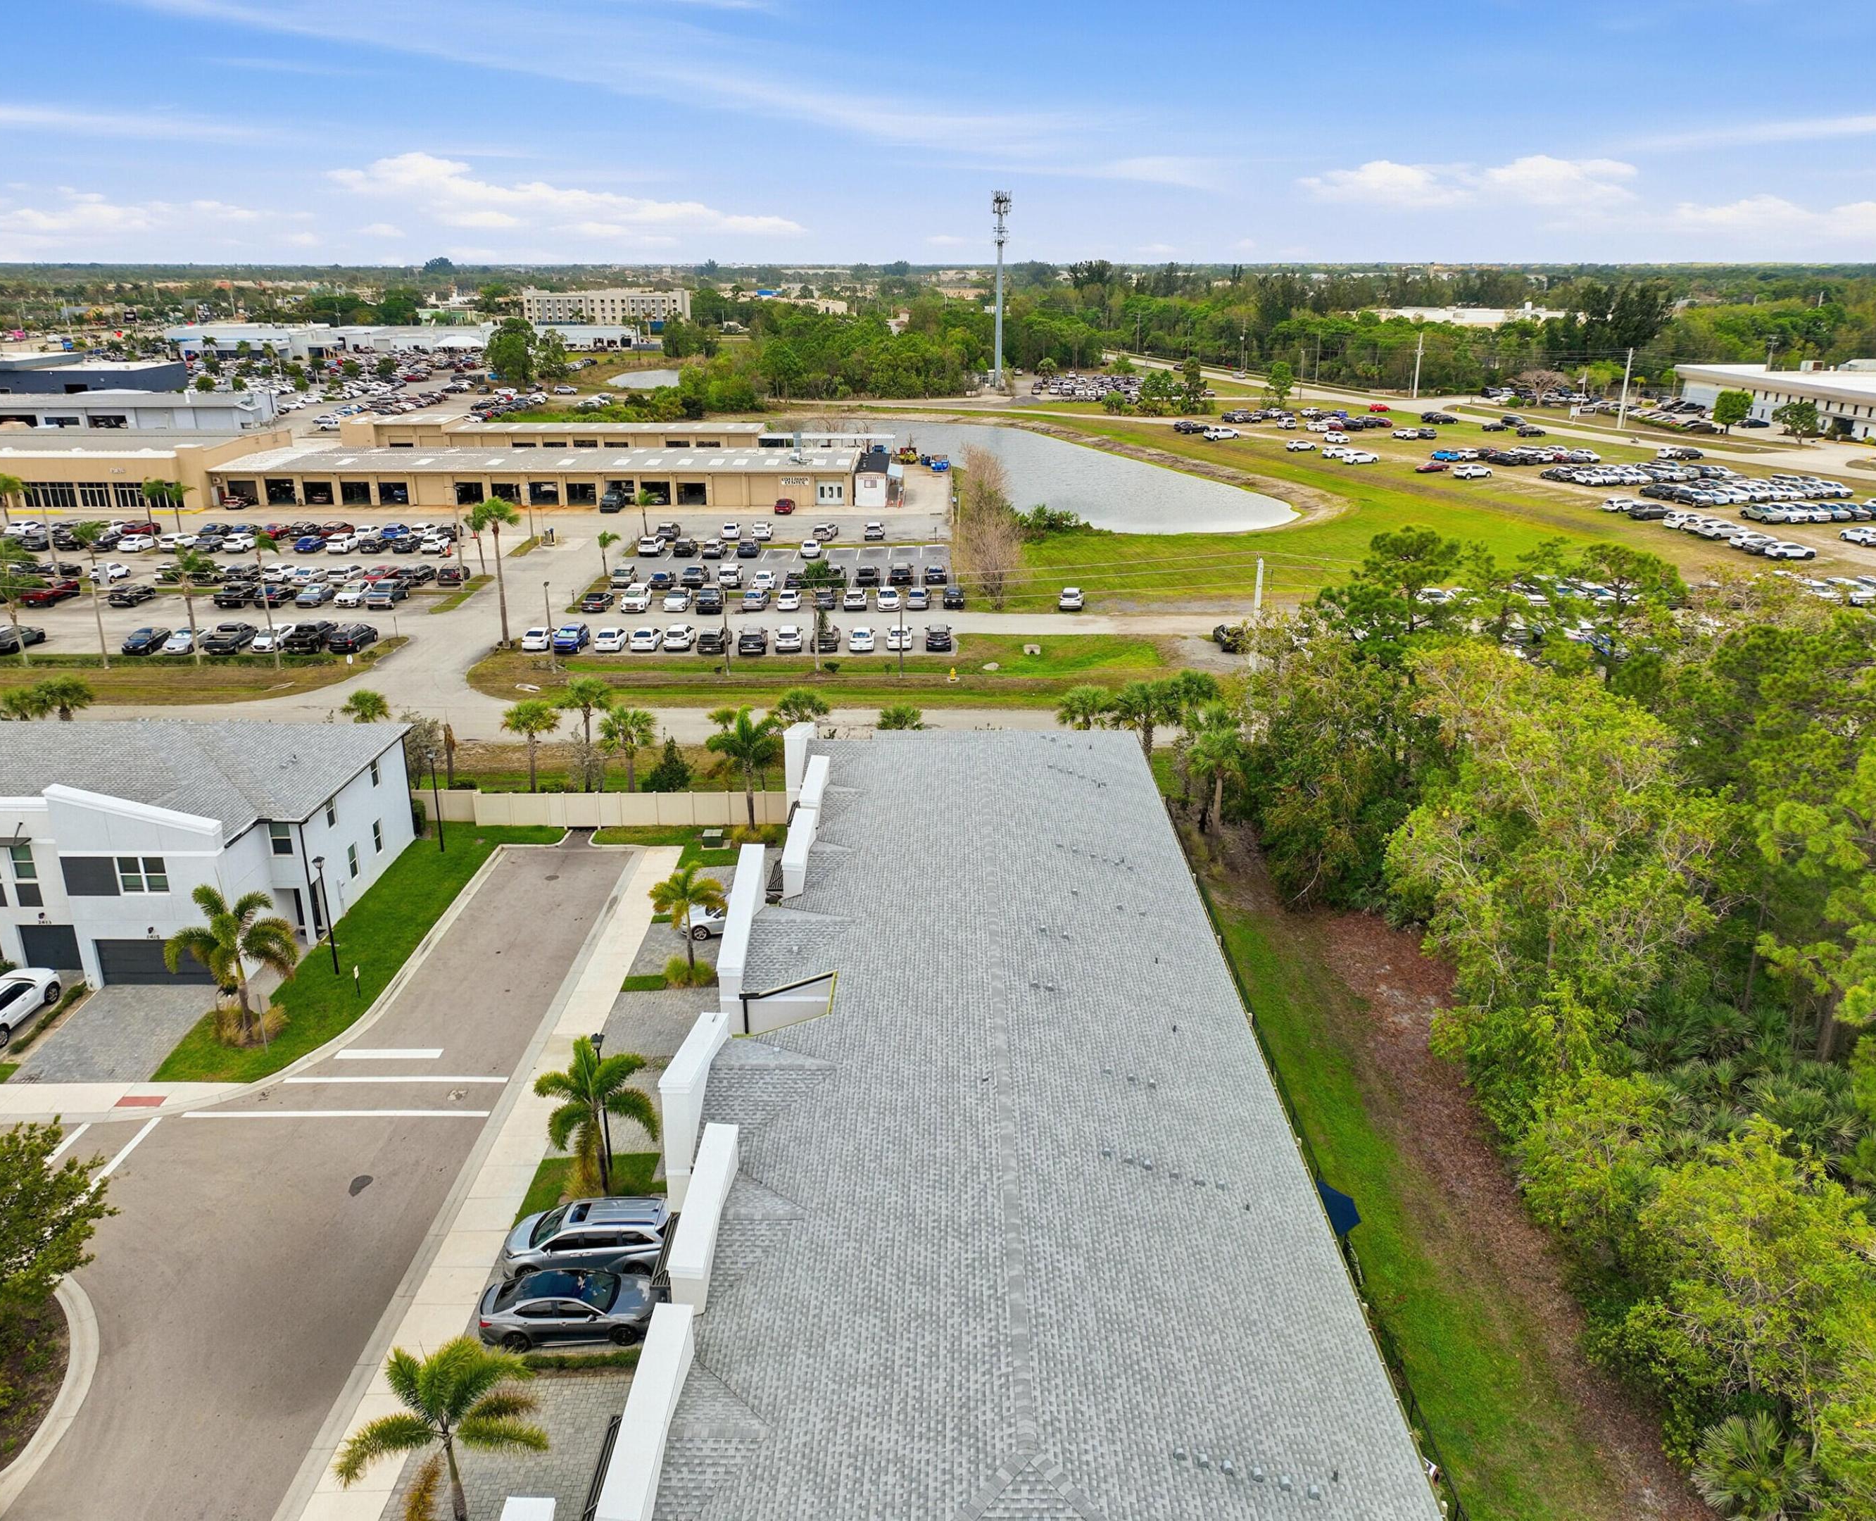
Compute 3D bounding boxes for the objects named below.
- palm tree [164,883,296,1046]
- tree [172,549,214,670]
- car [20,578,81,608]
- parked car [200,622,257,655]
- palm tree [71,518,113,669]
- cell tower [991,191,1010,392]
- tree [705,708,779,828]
[{"bbox_3d":[-25.500,7.340,51.184,4.450,6.000,4.450,0,19,0],"label":"palm tree"},{"bbox_3d":[-51.846,-10.927,98.957,3.009,8.653,2.799,-10,22,-26],"label":"tree"},{"bbox_3d":[-75.036,-14.245,119.049,1.950,1.850,5.600,-1,20,-2],"label":"car"},{"bbox_3d":[-52.250,-9.202,104.207,2.020,1.900,5.800,-2,20,-5],"label":"parked car"},{"bbox_3d":[-57.960,-11.417,97.679,2.385,10.428,2.385,-11,22,-29],"label":"palm tree"},{"bbox_3d":[13.800,-103.373,310.291,4.400,41.800,4.400,0,19,0],"label":"cell tower"},{"bbox_3d":[-9.502,0.442,69.962,3.744,6.538,3.744,-3,20,-8],"label":"tree"}]

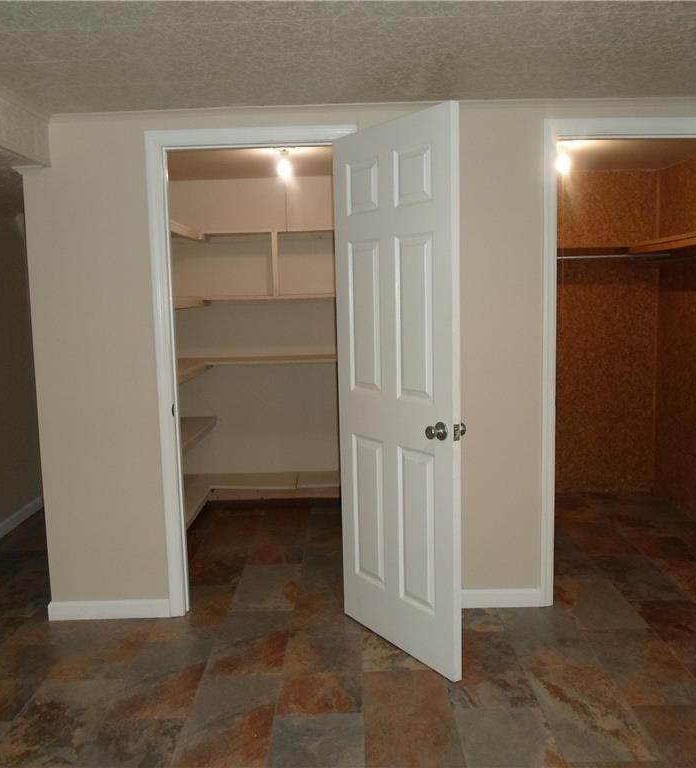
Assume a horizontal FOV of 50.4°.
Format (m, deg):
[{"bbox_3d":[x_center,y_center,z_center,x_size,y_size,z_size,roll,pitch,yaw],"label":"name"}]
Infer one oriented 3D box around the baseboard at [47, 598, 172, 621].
[{"bbox_3d":[-1.073,1.014,3.330,0.543,0.088,0.018,-1,6,0],"label":"baseboard"}]

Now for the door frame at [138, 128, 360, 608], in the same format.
[{"bbox_3d":[-0.383,-0.021,3.271,0.883,2.128,0.111,-1,6,0],"label":"door frame"}]

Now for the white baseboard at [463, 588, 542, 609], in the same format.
[{"bbox_3d":[0.476,0.980,3.341,0.789,0.086,0.018,-1,6,0],"label":"white baseboard"}]

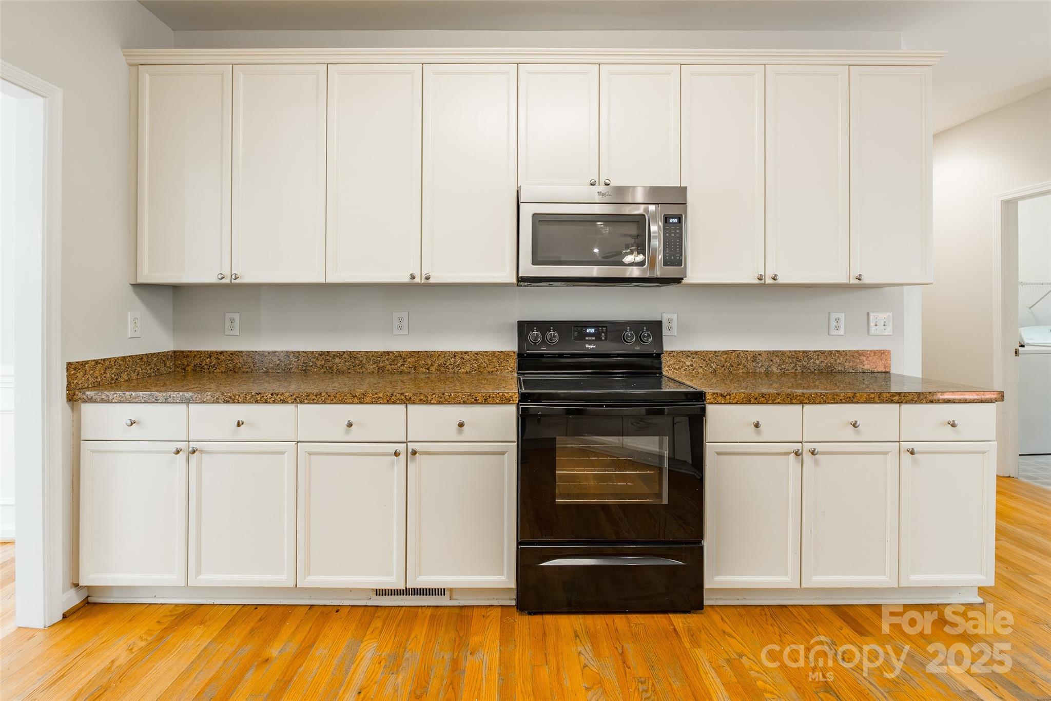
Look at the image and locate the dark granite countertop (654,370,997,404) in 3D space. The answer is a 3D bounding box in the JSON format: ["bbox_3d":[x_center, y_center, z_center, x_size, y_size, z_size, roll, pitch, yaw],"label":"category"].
[{"bbox_3d":[1.333,0.168,2.200,1.200,0.048,0.635,0,4,0],"label":"dark granite countertop"}]

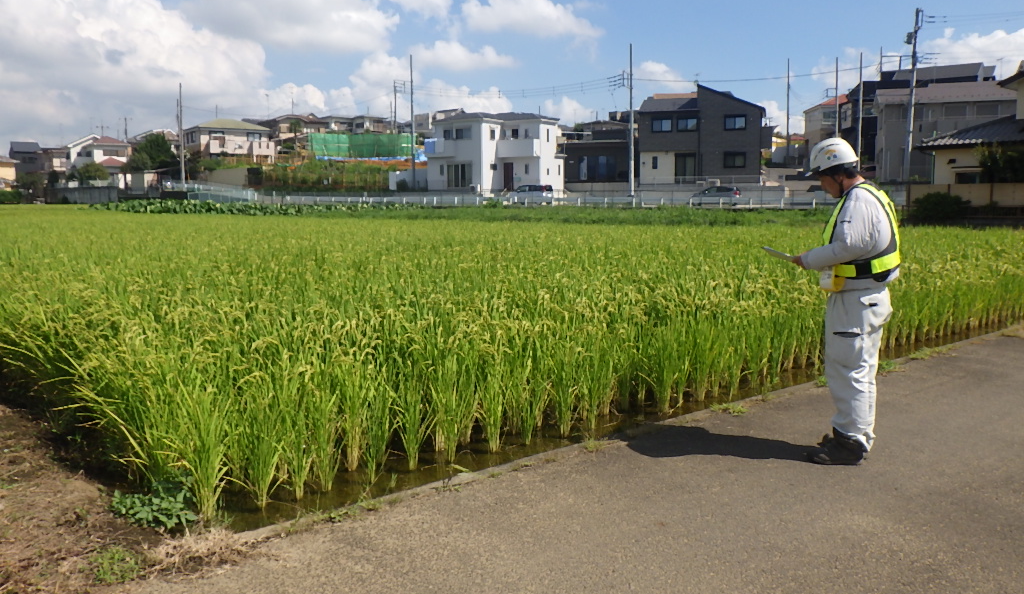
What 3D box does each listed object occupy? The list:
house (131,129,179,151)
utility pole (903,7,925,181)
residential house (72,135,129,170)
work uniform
[{"bbox_3d":[-52.656,-20.694,122.000,8.200,7.400,8.000,-5,8,-30],"label":"house"},{"bbox_3d":[24.116,-11.741,50.000,0.900,11.200,1.100,-1,7,0],"label":"utility pole"},{"bbox_3d":[-54.781,-17.862,110.000,8.000,7.300,7.800,-5,9,-31],"label":"residential house"},{"bbox_3d":[1.776,0.097,4.360,0.490,1.430,0.500,1,8,14],"label":"work uniform"}]

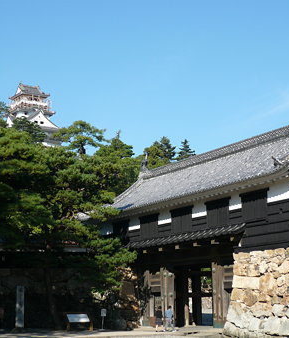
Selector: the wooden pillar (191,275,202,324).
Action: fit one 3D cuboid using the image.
[{"bbox_3d":[3.650,8.921,53.467,0.450,3.900,0.450,6,-12,-28],"label":"wooden pillar"}]

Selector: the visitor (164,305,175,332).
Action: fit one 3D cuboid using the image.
[{"bbox_3d":[1.585,9.523,48.884,0.520,1.640,0.420,-4,-11,20],"label":"visitor"}]

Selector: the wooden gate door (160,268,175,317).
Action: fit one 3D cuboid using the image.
[{"bbox_3d":[1.570,8.466,51.393,0.600,4.150,0.720,6,-12,-28],"label":"wooden gate door"}]

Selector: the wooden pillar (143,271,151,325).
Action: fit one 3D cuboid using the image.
[{"bbox_3d":[0.181,8.954,53.646,0.450,4.000,0.500,6,-12,-28],"label":"wooden pillar"}]

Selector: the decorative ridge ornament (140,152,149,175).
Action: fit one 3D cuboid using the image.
[{"bbox_3d":[0.000,-0.545,59.813,0.420,1.600,0.750,6,-12,-28],"label":"decorative ridge ornament"}]

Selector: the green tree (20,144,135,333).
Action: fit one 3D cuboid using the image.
[{"bbox_3d":[-4.297,4.376,51.554,7.800,12.450,7.600,0,-10,0],"label":"green tree"}]

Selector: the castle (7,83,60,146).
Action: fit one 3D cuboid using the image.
[{"bbox_3d":[-30.463,-14.423,209.002,14.000,19.000,12.500,6,-12,-28],"label":"castle"}]

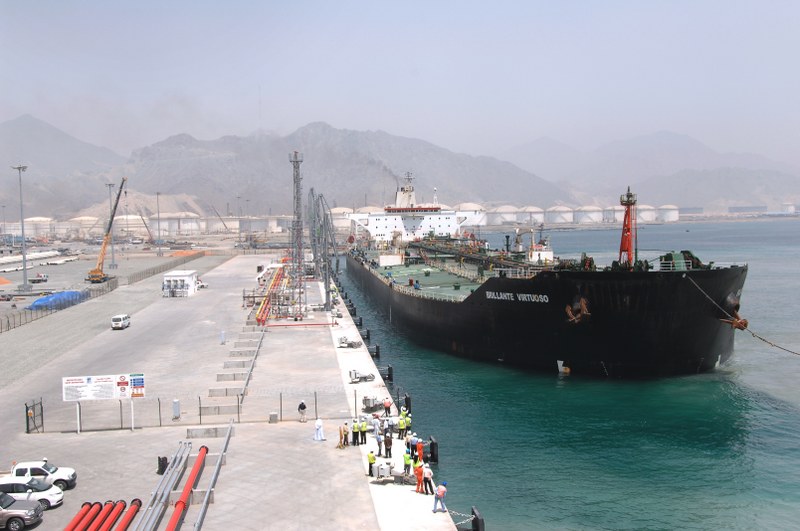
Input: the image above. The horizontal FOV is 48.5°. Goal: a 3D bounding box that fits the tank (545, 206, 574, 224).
[{"bbox_3d":[231.350,-72.390,1285.000,40.000,25.500,40.000,-1,3,0],"label":"tank"}]

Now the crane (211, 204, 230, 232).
[{"bbox_3d":[-207.950,-53.960,1030.000,24.500,33.500,5.000,-1,3,0],"label":"crane"}]

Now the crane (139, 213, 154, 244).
[{"bbox_3d":[-185.640,-26.950,650.000,12.000,24.000,4.000,-1,3,0],"label":"crane"}]

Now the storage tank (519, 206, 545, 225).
[{"bbox_3d":[187.890,-71.540,1275.000,40.000,25.500,40.000,-1,3,0],"label":"storage tank"}]

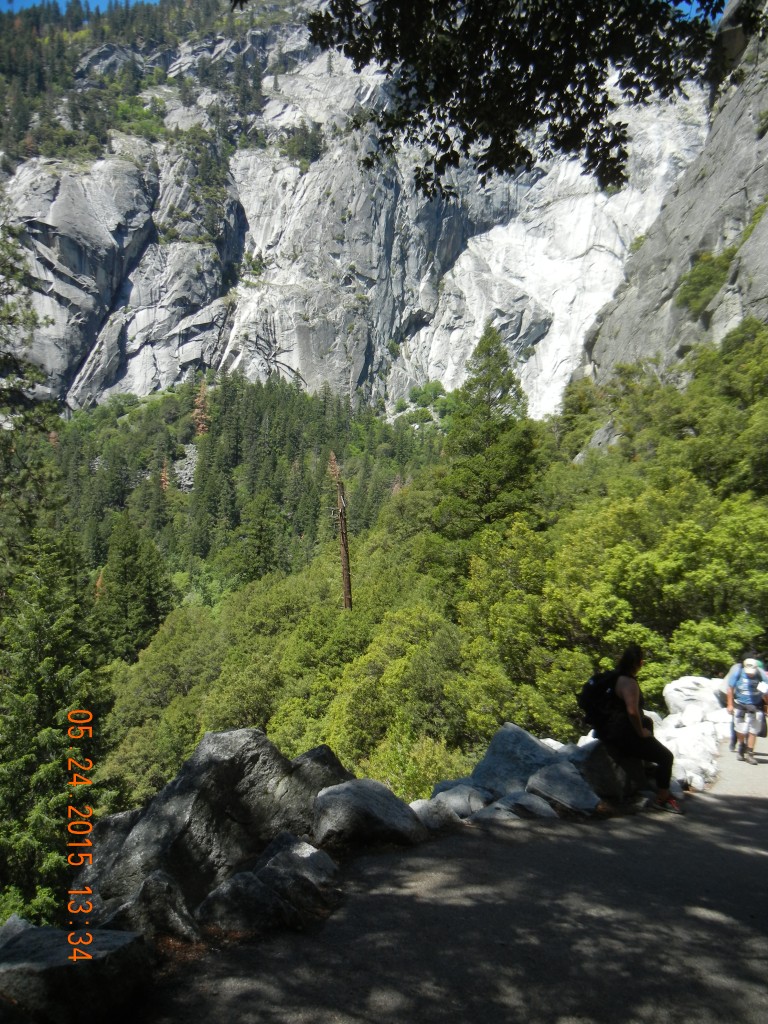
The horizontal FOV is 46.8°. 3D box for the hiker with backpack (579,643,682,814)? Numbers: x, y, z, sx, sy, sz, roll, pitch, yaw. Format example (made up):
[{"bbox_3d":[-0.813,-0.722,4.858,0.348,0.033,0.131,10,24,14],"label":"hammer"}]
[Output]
[{"bbox_3d":[2.004,1.750,7.300,0.770,1.347,0.500,-2,-6,10],"label":"hiker with backpack"}]

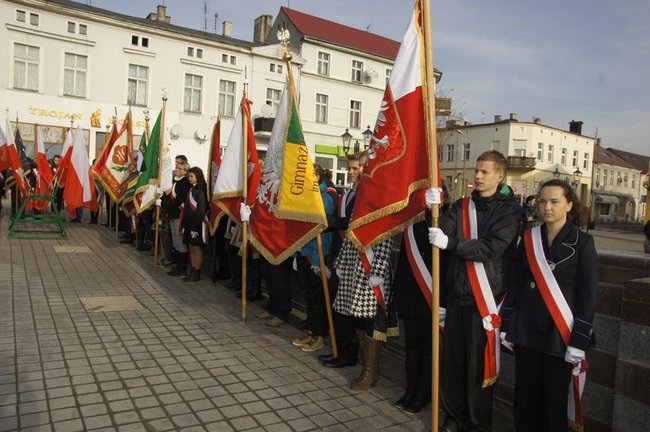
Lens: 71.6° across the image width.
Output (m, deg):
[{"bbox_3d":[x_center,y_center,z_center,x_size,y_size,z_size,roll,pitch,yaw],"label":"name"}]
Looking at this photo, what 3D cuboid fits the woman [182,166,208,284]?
[{"bbox_3d":[-1.860,0.122,6.450,0.360,1.640,0.460,-1,5,-42],"label":"woman"}]

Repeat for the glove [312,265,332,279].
[{"bbox_3d":[-0.023,0.511,4.150,0.160,0.140,0.120,-1,5,-41],"label":"glove"}]

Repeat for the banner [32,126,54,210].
[{"bbox_3d":[-6.181,-1.021,9.900,0.500,1.850,0.350,3,4,6],"label":"banner"}]

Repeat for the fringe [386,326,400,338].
[{"bbox_3d":[0.532,0.904,3.500,0.105,0.085,0.030,4,4,17],"label":"fringe"}]

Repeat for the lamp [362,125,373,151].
[{"bbox_3d":[1.558,-2.838,16.300,0.420,0.950,0.420,4,4,17],"label":"lamp"}]

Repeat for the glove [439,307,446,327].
[{"bbox_3d":[0.774,0.673,3.020,0.080,0.140,0.090,4,2,45],"label":"glove"}]

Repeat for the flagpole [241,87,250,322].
[{"bbox_3d":[-0.832,-0.120,4.720,0.050,2.480,0.050,-2,5,-41],"label":"flagpole"}]

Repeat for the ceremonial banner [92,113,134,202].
[{"bbox_3d":[-4.456,-1.232,9.500,0.900,1.850,0.400,4,4,14],"label":"ceremonial banner"}]

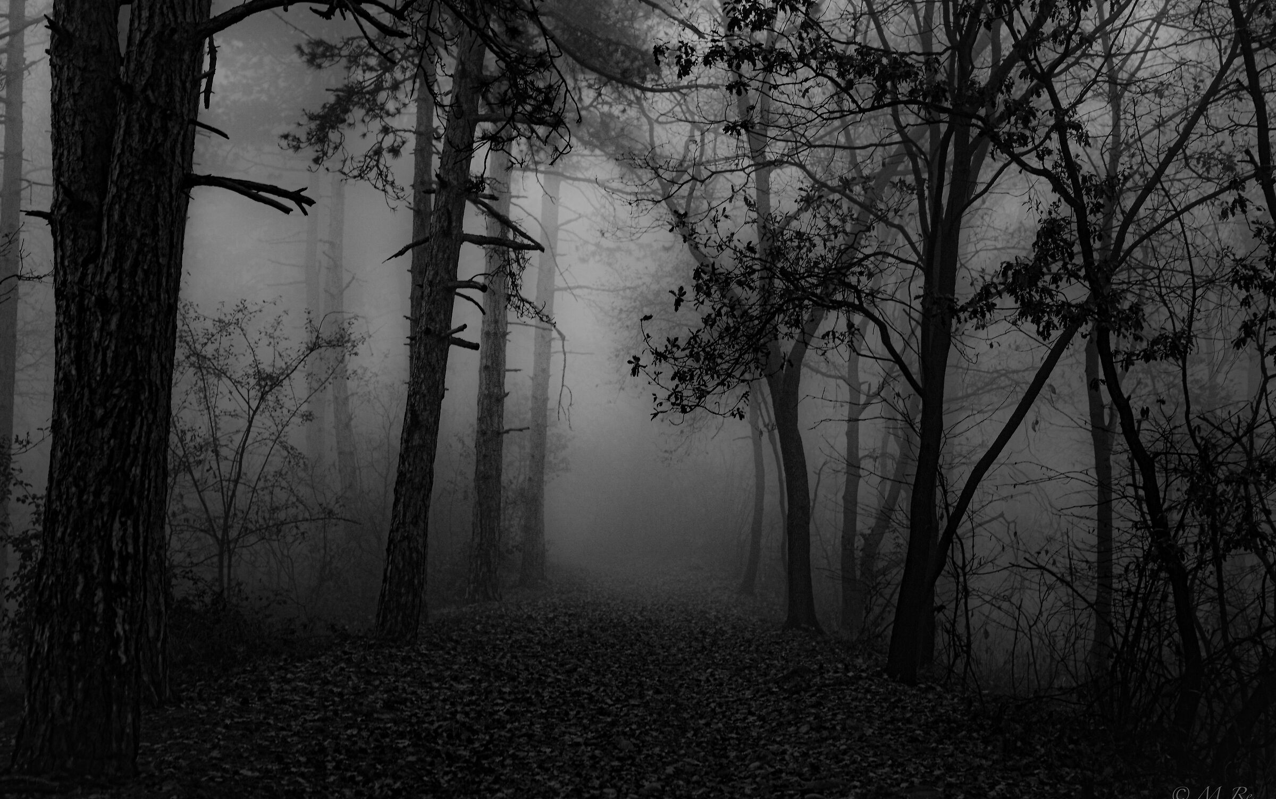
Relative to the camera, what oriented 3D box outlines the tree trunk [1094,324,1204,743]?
[{"bbox_3d":[3.314,0.838,11.800,0.306,2.705,0.280,-11,-4,15],"label":"tree trunk"}]

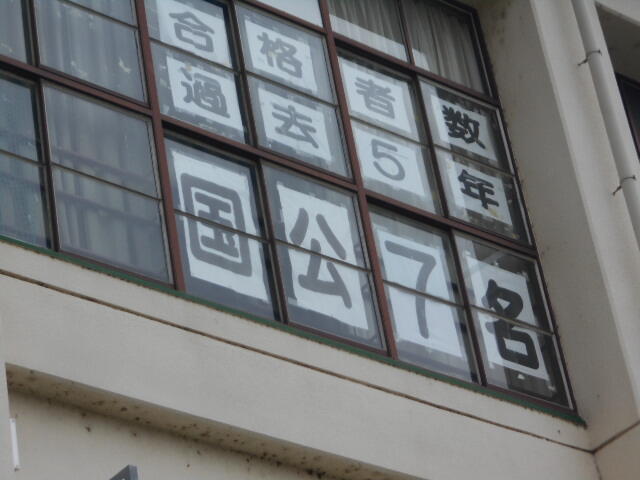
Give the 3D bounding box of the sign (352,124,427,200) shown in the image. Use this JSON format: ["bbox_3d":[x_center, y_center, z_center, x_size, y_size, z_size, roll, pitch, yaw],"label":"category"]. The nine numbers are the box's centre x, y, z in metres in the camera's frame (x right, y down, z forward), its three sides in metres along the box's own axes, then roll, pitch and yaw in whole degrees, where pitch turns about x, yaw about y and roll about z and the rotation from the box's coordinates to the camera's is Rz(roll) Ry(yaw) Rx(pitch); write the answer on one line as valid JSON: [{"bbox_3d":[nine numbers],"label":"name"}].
[{"bbox_3d":[0.344,-0.380,11.754,0.417,0.304,0.015,19,-44,-36],"label":"sign"}]

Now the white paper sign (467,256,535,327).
[{"bbox_3d":[0.914,0.268,12.008,0.416,0.298,0.015,19,-44,-36],"label":"white paper sign"}]

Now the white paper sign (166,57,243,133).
[{"bbox_3d":[-0.536,-0.686,11.264,0.409,0.301,0.015,19,-44,-36],"label":"white paper sign"}]

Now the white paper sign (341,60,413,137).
[{"bbox_3d":[0.284,-0.714,11.984,0.417,0.304,0.015,19,-44,-36],"label":"white paper sign"}]

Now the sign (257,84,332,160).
[{"bbox_3d":[-0.119,-0.554,11.604,0.412,0.304,0.015,19,-44,-36],"label":"sign"}]

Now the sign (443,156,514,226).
[{"bbox_3d":[0.818,-0.244,12.357,0.409,0.304,0.015,19,-44,-36],"label":"sign"}]

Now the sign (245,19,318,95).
[{"bbox_3d":[-0.184,-0.888,11.628,0.417,0.304,0.015,19,-44,-36],"label":"sign"}]

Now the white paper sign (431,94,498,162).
[{"bbox_3d":[0.744,-0.572,12.360,0.417,0.304,0.015,19,-44,-36],"label":"white paper sign"}]

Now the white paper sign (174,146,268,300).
[{"bbox_3d":[-0.439,-0.063,10.618,0.425,0.690,0.015,19,-44,-36],"label":"white paper sign"}]

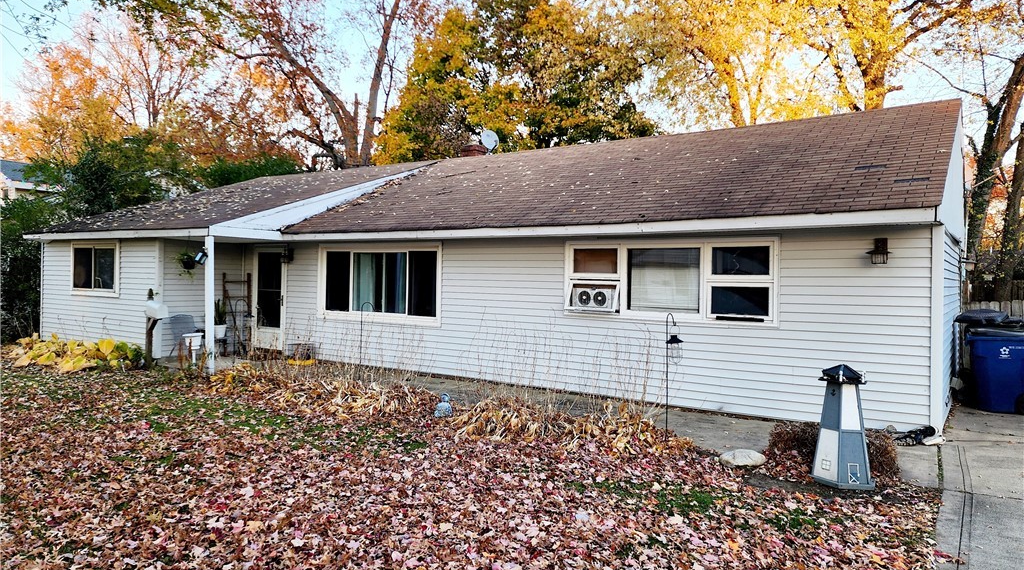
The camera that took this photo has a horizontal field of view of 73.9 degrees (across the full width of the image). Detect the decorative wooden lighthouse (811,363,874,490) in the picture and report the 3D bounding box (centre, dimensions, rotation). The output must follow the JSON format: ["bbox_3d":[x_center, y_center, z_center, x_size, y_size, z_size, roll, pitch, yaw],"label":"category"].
[{"bbox_3d":[2.650,1.102,5.430,0.530,0.920,0.480,1,0,9],"label":"decorative wooden lighthouse"}]

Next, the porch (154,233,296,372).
[{"bbox_3d":[-5.240,0.273,12.570,2.300,2.350,2.150,1,0,36],"label":"porch"}]

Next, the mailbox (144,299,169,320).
[{"bbox_3d":[-6.110,0.425,11.700,0.490,0.250,0.200,1,0,36],"label":"mailbox"}]

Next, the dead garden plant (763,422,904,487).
[{"bbox_3d":[2.740,1.358,5.780,1.030,0.420,0.700,1,0,36],"label":"dead garden plant"}]

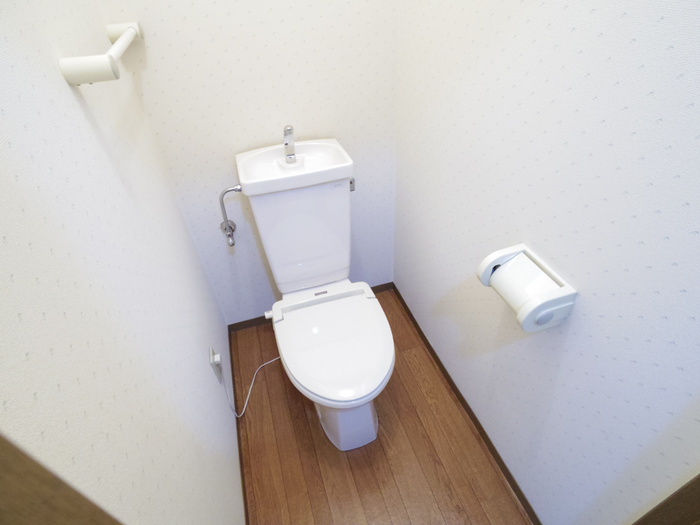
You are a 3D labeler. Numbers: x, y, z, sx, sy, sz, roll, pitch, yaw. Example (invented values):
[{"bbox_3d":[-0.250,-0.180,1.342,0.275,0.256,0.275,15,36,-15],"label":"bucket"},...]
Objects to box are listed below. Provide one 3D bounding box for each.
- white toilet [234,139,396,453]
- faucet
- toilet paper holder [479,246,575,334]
[{"bbox_3d":[-0.085,0.139,1.226,0.359,0.822,0.734,-14,40,-11],"label":"white toilet"},{"bbox_3d":[-0.183,-0.365,1.135,0.030,0.125,0.080,-14,40,-11],"label":"faucet"},{"bbox_3d":[0.367,0.055,0.785,0.114,0.092,0.165,-14,40,-11],"label":"toilet paper holder"}]

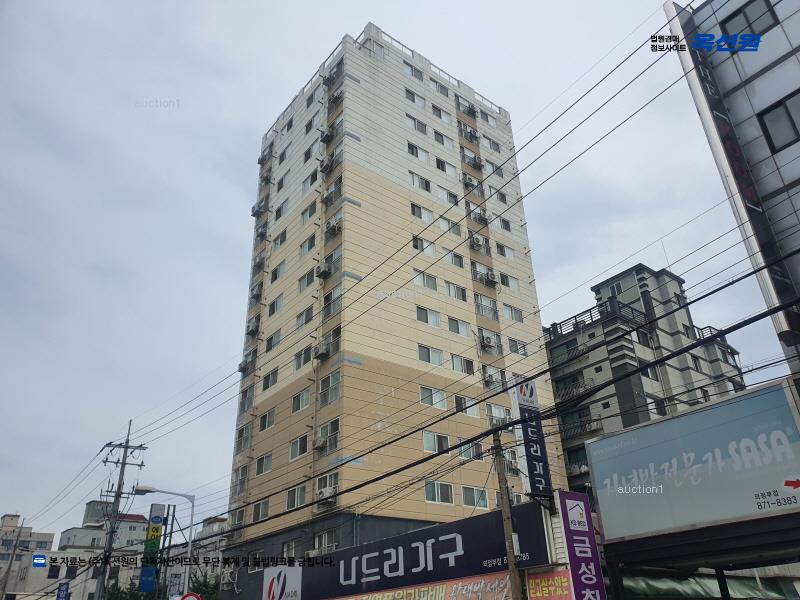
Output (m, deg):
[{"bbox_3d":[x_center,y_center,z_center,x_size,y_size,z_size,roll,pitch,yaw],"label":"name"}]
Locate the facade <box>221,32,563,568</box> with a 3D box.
[{"bbox_3d":[-0.521,-0.595,48.051,18.550,38.900,13.900,19,-34,-34],"label":"facade"}]

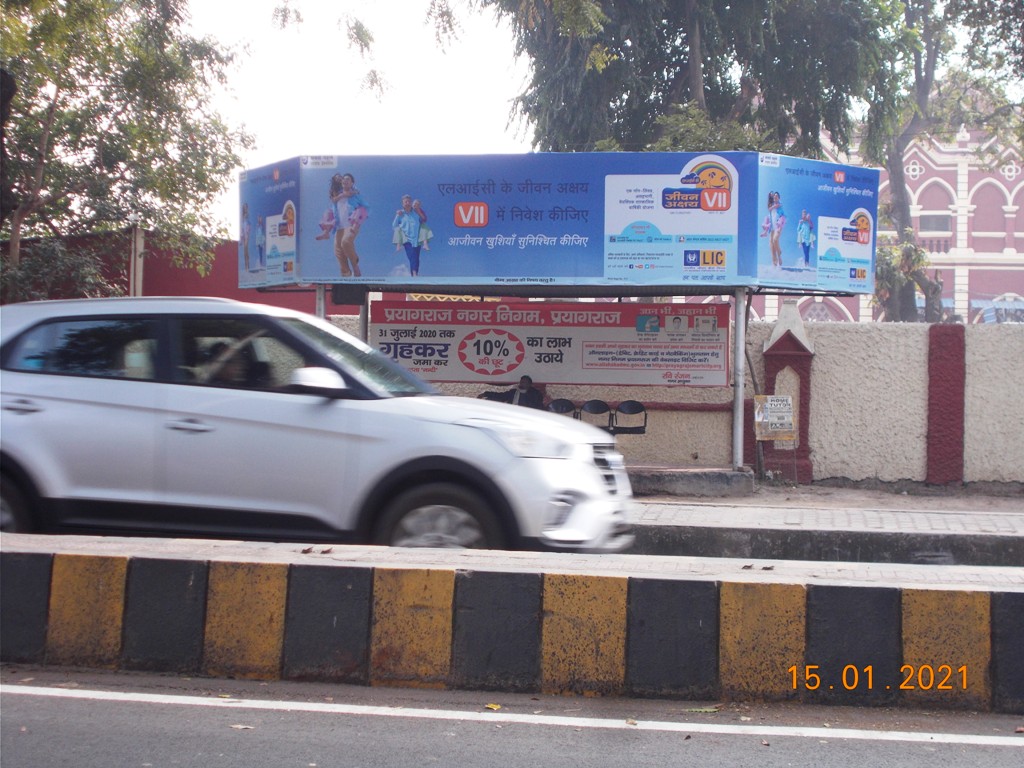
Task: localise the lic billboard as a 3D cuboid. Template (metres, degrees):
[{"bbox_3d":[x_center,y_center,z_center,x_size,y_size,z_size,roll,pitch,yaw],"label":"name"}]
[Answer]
[{"bbox_3d":[0.318,-2.114,22.916,8.972,1.677,1.833,1,0,11],"label":"lic billboard"}]

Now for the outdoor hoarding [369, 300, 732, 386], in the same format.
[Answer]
[{"bbox_3d":[0.496,-0.582,24.445,5.182,1.145,0.050,1,0,11],"label":"outdoor hoarding"}]

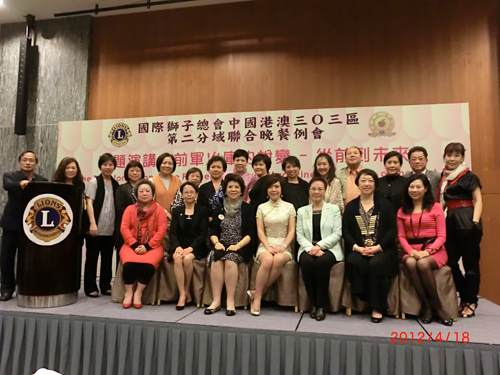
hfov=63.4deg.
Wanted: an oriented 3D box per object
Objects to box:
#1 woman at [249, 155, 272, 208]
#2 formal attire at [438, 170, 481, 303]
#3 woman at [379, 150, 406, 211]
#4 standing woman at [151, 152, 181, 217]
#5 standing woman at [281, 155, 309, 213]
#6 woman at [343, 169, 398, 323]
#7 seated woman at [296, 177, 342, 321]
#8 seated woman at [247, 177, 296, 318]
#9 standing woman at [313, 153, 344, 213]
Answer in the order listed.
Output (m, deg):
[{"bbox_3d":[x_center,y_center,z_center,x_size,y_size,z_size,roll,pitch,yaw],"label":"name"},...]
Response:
[{"bbox_3d":[0.138,0.421,4.627,0.440,1.627,0.290,0,-5,9],"label":"woman"},{"bbox_3d":[2.064,0.475,3.931,0.370,1.289,0.270,-1,-5,25],"label":"formal attire"},{"bbox_3d":[1.512,0.412,4.297,0.450,1.628,0.290,-1,-5,15],"label":"woman"},{"bbox_3d":[-1.000,0.405,4.769,0.450,1.653,0.290,1,-5,0],"label":"standing woman"},{"bbox_3d":[0.497,0.432,4.540,0.440,1.600,0.290,0,-5,9],"label":"standing woman"},{"bbox_3d":[1.121,0.488,3.786,0.510,1.380,0.750,0,-5,14],"label":"woman"},{"bbox_3d":[0.652,0.525,3.864,0.480,1.307,0.740,0,-5,13],"label":"seated woman"},{"bbox_3d":[0.211,0.516,3.982,0.460,1.332,0.740,0,-5,11],"label":"seated woman"},{"bbox_3d":[0.855,0.421,4.454,0.440,1.619,0.290,0,-5,12],"label":"standing woman"}]

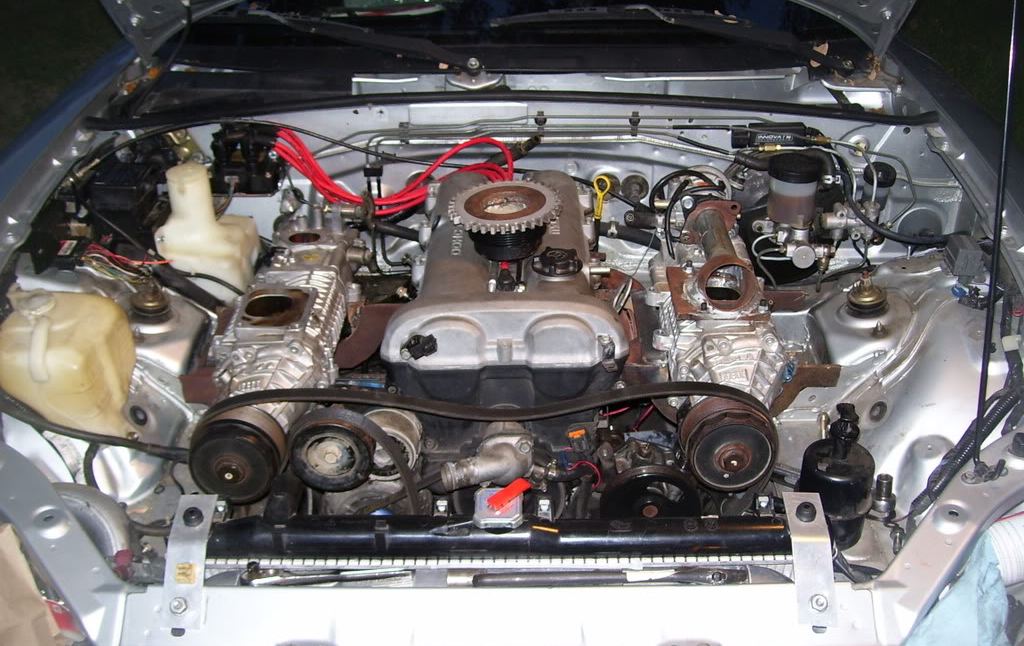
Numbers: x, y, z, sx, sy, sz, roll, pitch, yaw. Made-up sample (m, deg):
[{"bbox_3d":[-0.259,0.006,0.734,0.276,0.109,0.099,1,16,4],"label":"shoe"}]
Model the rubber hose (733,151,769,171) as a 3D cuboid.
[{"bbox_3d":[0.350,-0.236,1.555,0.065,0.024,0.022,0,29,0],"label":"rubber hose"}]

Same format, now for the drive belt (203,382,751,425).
[{"bbox_3d":[-0.035,0.092,1.208,0.640,0.048,0.020,0,29,0],"label":"drive belt"}]

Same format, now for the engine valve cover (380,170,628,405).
[{"bbox_3d":[-0.009,-0.068,1.498,0.295,0.135,0.485,0,29,0],"label":"engine valve cover"}]

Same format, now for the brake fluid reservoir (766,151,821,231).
[{"bbox_3d":[0.393,-0.184,1.487,0.070,0.086,0.070,0,29,0],"label":"brake fluid reservoir"}]

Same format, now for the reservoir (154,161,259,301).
[{"bbox_3d":[-0.448,-0.132,1.552,0.150,0.195,0.140,0,29,0],"label":"reservoir"}]

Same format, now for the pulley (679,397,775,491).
[{"bbox_3d":[0.247,0.142,1.221,0.102,0.100,0.050,0,29,0],"label":"pulley"}]

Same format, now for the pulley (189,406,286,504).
[{"bbox_3d":[-0.317,0.155,1.233,0.102,0.100,0.050,0,29,0],"label":"pulley"}]

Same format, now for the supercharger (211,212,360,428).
[{"bbox_3d":[-0.281,0.022,1.387,0.160,0.160,0.350,0,29,0],"label":"supercharger"}]

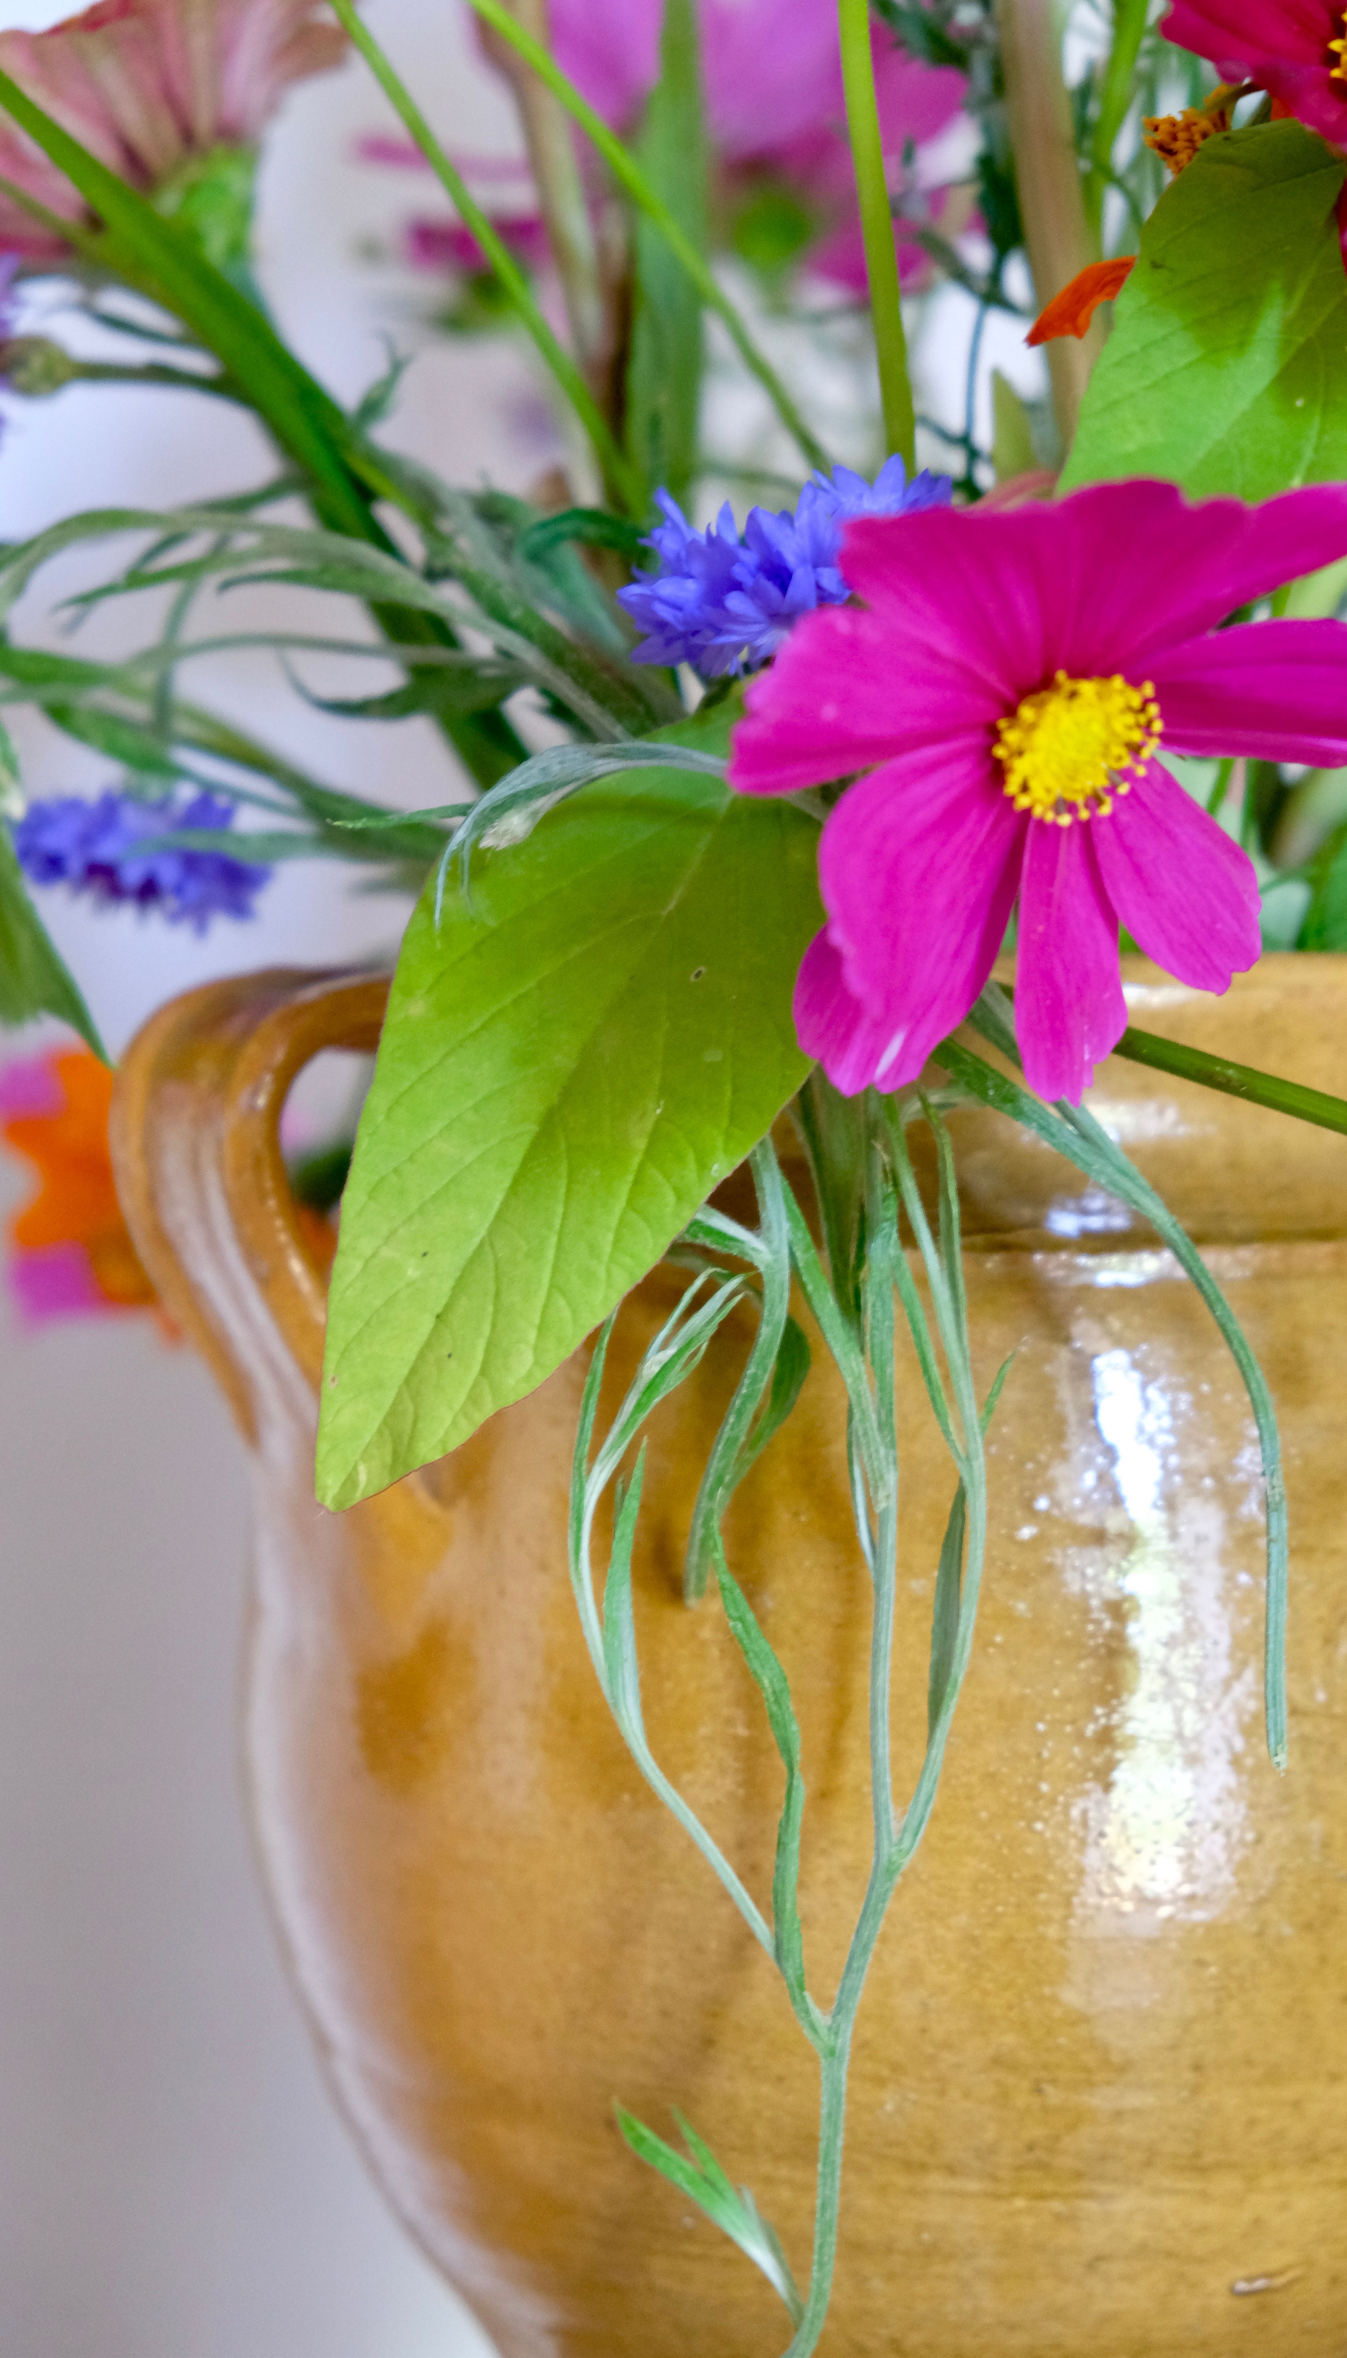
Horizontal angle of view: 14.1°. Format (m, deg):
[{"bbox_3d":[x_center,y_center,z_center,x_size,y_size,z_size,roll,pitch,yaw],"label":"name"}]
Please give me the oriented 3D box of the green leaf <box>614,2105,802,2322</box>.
[{"bbox_3d":[0.005,0.123,0.650,0.008,0.033,0.009,-37,12,0],"label":"green leaf"}]

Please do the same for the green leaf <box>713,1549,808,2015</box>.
[{"bbox_3d":[0.012,0.072,0.650,0.008,0.056,0.007,-10,-2,0],"label":"green leaf"}]

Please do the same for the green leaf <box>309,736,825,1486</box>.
[{"bbox_3d":[-0.014,-0.010,0.641,0.050,0.112,0.014,29,-17,5],"label":"green leaf"}]

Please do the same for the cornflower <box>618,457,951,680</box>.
[{"bbox_3d":[0.014,-0.072,0.645,0.041,0.024,0.038,-13,16,12],"label":"cornflower"}]

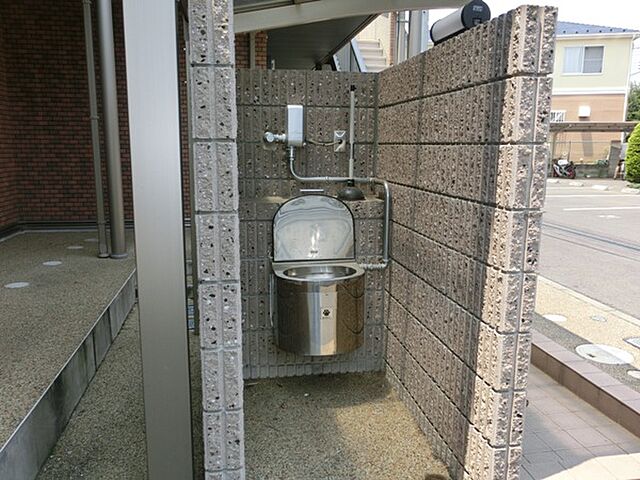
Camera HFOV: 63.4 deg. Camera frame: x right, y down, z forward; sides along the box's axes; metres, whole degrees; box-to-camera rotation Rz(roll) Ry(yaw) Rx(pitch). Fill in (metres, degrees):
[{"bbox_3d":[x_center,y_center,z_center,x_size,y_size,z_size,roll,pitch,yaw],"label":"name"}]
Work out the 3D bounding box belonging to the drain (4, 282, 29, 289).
[{"bbox_3d":[-2.302,0.355,3.934,0.172,0.020,0.172,-1,11,-10],"label":"drain"}]

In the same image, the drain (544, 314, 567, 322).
[{"bbox_3d":[1.668,0.566,3.669,0.170,0.020,0.170,-1,11,-10],"label":"drain"}]

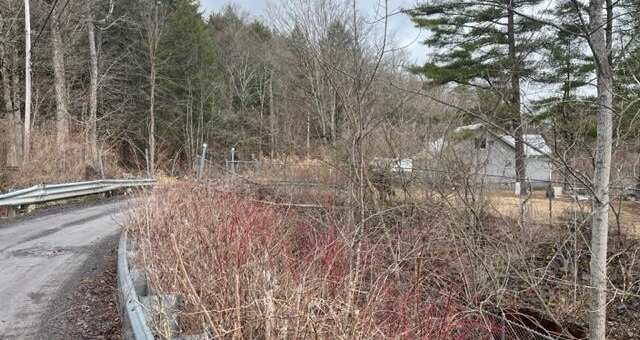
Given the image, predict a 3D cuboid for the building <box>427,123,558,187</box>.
[{"bbox_3d":[16.600,-1.150,46.500,10.300,5.700,9.000,0,0,0],"label":"building"}]

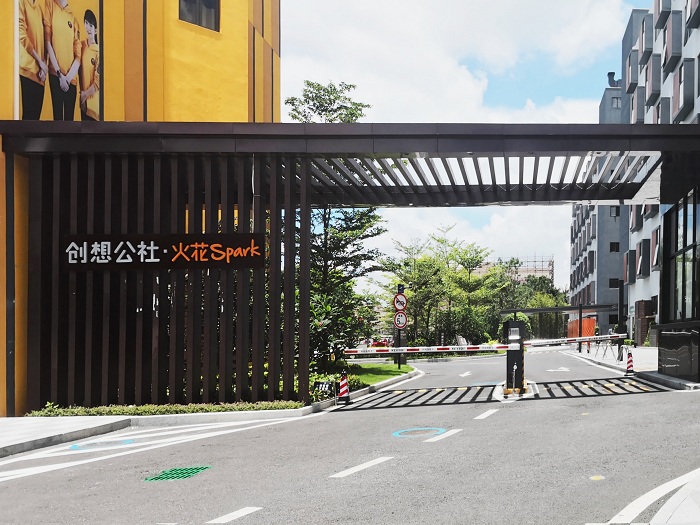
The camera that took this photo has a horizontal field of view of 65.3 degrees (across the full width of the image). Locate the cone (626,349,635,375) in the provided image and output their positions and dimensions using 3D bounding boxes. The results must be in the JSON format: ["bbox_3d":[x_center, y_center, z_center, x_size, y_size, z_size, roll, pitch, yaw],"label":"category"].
[{"bbox_3d":[7.841,2.802,15.300,0.290,0.710,0.290,-1,-4,18],"label":"cone"}]

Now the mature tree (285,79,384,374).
[{"bbox_3d":[-0.644,-1.288,19.000,3.700,10.100,3.700,0,-4,0],"label":"mature tree"}]

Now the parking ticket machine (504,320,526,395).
[{"bbox_3d":[3.759,2.146,12.400,0.460,1.580,0.400,-1,-4,22],"label":"parking ticket machine"}]

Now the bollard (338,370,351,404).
[{"bbox_3d":[-0.117,2.656,11.600,0.280,0.710,0.280,-1,-4,18],"label":"bollard"}]

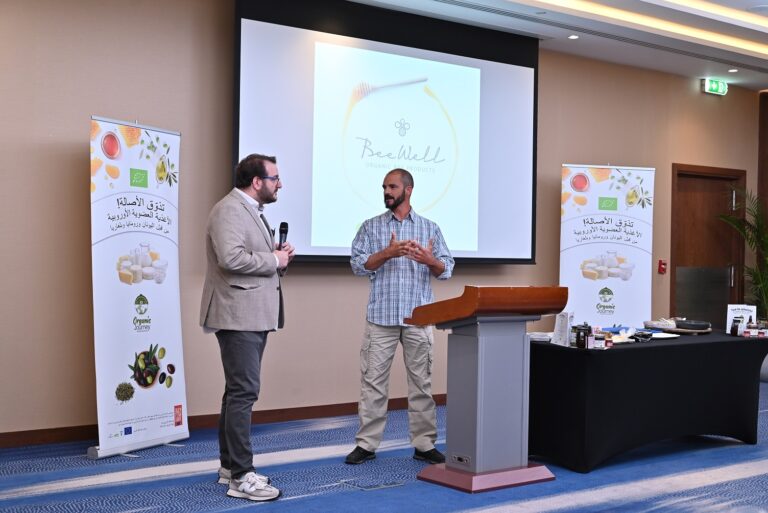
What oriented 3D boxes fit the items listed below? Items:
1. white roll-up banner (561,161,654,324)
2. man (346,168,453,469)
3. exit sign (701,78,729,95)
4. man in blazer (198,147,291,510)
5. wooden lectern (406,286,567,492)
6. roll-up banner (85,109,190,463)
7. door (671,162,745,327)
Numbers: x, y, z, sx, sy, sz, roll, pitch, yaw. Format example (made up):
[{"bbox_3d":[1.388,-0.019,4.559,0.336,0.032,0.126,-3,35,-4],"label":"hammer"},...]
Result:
[{"bbox_3d":[1.946,0.248,8.773,0.870,2.070,0.200,1,0,-11],"label":"white roll-up banner"},{"bbox_3d":[0.098,0.357,6.130,0.650,1.790,0.420,1,0,2],"label":"man"},{"bbox_3d":[3.489,-1.781,10.573,0.400,0.150,0.070,1,0,-36],"label":"exit sign"},{"bbox_3d":[-0.724,0.345,5.300,0.450,1.780,0.510,1,0,12],"label":"man in blazer"},{"bbox_3d":[0.570,0.709,5.678,0.690,1.090,0.610,1,0,-38],"label":"wooden lectern"},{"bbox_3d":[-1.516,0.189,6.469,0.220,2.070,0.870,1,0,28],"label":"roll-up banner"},{"bbox_3d":[3.428,0.186,10.620,1.270,2.260,0.120,1,0,-36],"label":"door"}]

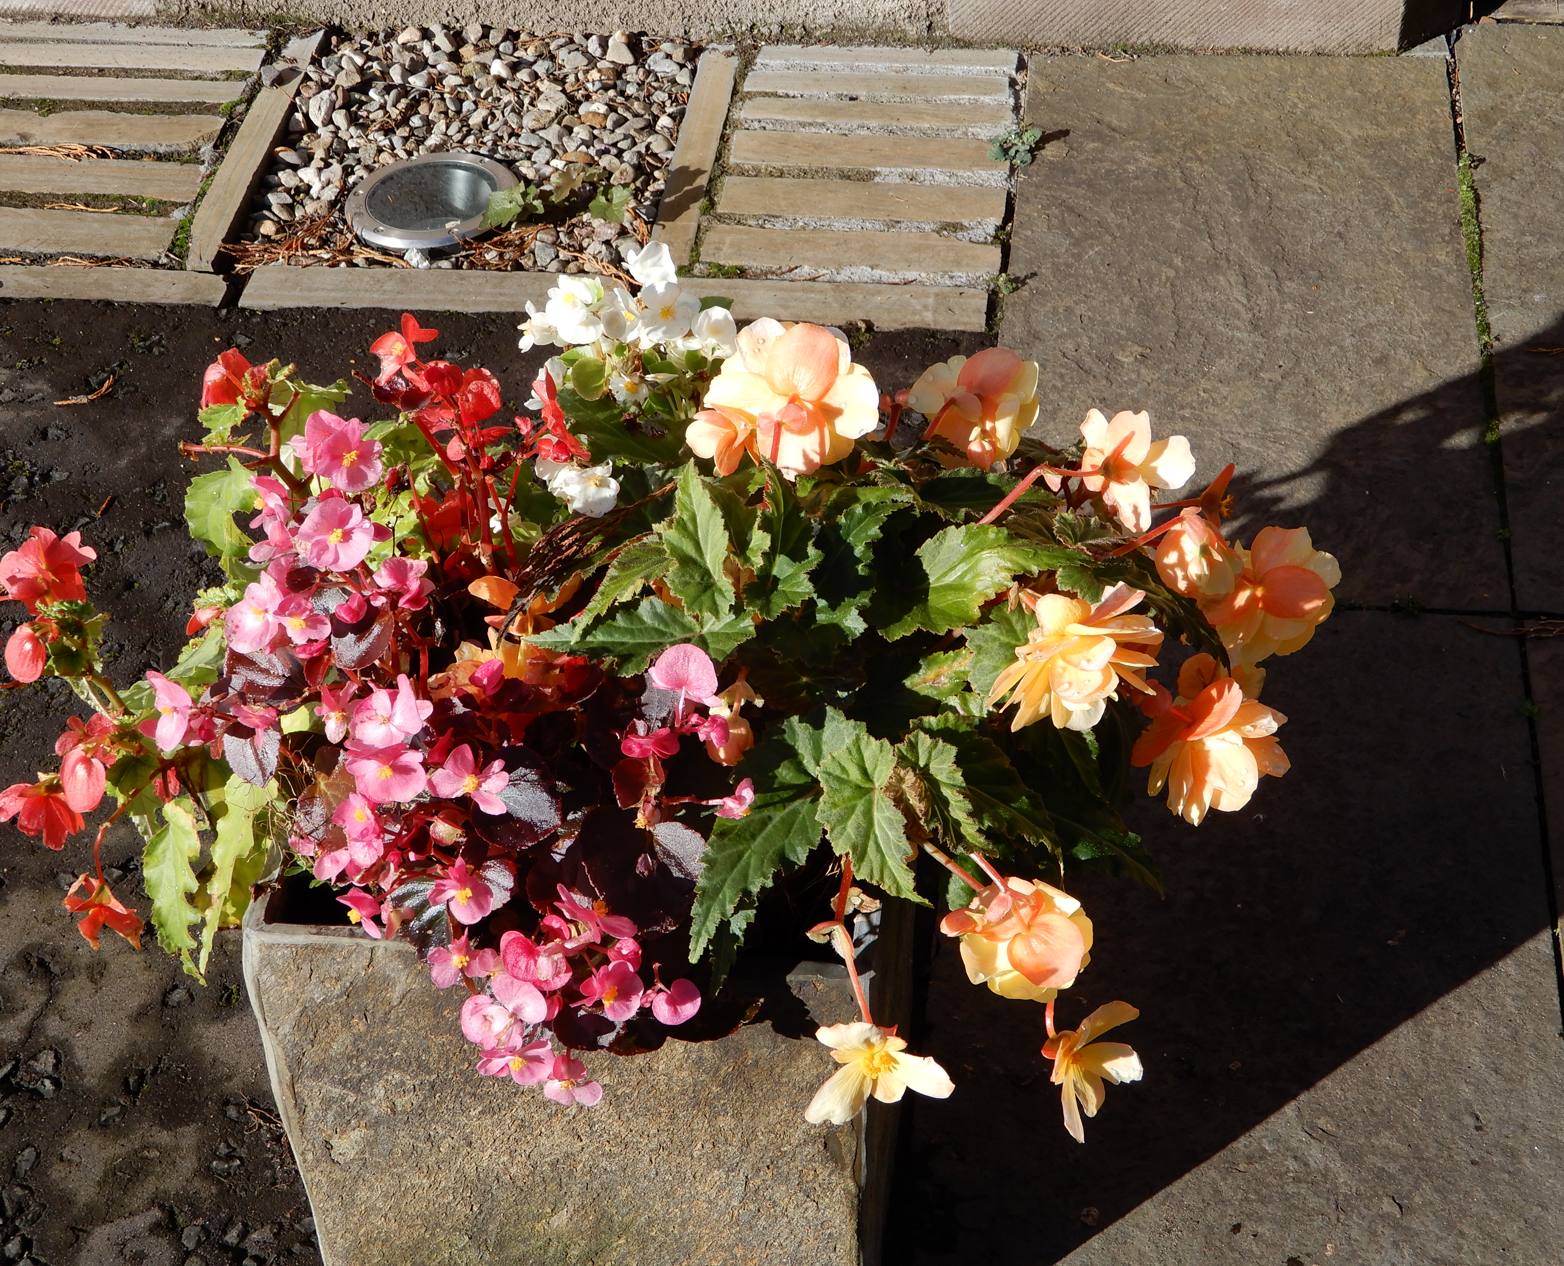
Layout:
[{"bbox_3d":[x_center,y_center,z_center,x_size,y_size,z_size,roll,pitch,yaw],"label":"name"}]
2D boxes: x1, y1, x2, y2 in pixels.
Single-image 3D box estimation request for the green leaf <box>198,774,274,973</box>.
[{"bbox_3d":[-0.293,0.130,1.310,0.038,0.118,0.025,21,17,-10],"label":"green leaf"}]

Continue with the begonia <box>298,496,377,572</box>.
[{"bbox_3d":[-0.223,-0.050,1.219,0.038,0.021,0.037,0,83,-6],"label":"begonia"}]

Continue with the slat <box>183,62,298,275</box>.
[{"bbox_3d":[-0.576,-0.497,2.644,0.044,0.040,0.392,2,45,6],"label":"slat"}]

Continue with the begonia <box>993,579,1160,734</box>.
[{"bbox_3d":[0.143,0.012,1.192,0.083,0.072,0.055,0,20,-19],"label":"begonia"}]

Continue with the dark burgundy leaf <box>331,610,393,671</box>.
[{"bbox_3d":[-0.217,0.004,1.261,0.032,0.013,0.034,13,63,17],"label":"dark burgundy leaf"}]

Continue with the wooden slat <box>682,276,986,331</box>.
[{"bbox_3d":[0.044,-0.307,2.384,0.311,0.035,0.063,4,46,6],"label":"wooden slat"}]

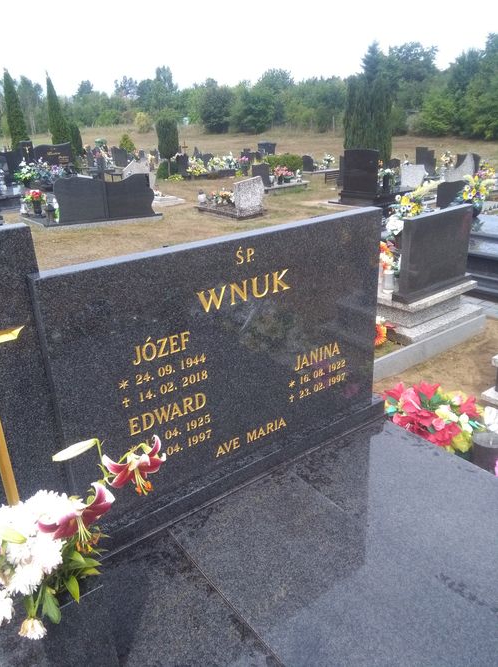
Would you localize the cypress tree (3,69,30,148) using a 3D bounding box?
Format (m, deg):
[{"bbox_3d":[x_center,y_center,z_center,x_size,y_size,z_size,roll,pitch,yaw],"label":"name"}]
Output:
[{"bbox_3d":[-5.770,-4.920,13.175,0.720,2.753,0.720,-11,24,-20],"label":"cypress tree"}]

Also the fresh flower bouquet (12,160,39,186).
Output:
[{"bbox_3d":[-5.132,-3.655,12.291,0.480,0.550,0.450,-18,27,-32],"label":"fresh flower bouquet"}]

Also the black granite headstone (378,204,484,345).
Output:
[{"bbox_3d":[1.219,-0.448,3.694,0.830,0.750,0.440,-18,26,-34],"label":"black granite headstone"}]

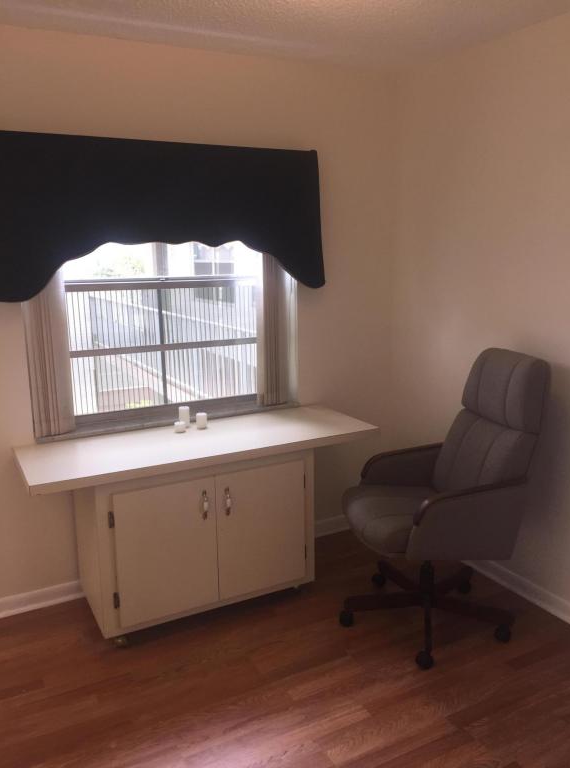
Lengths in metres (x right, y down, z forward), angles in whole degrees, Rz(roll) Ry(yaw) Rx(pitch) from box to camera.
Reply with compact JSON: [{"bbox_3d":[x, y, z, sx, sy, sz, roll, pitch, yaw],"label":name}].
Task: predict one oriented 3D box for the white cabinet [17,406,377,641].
[{"bbox_3d":[-0.356,0.601,2.947,1.530,0.742,0.524,-7,14,-27],"label":"white cabinet"}]

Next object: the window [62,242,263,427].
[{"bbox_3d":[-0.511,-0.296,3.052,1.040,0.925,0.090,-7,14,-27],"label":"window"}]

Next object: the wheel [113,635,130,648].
[{"bbox_3d":[-0.671,1.039,2.621,0.050,0.060,0.050,-7,14,-27],"label":"wheel"}]

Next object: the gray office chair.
[{"bbox_3d":[0.610,0.455,2.668,0.750,1.165,0.660,-4,13,-15],"label":"gray office chair"}]

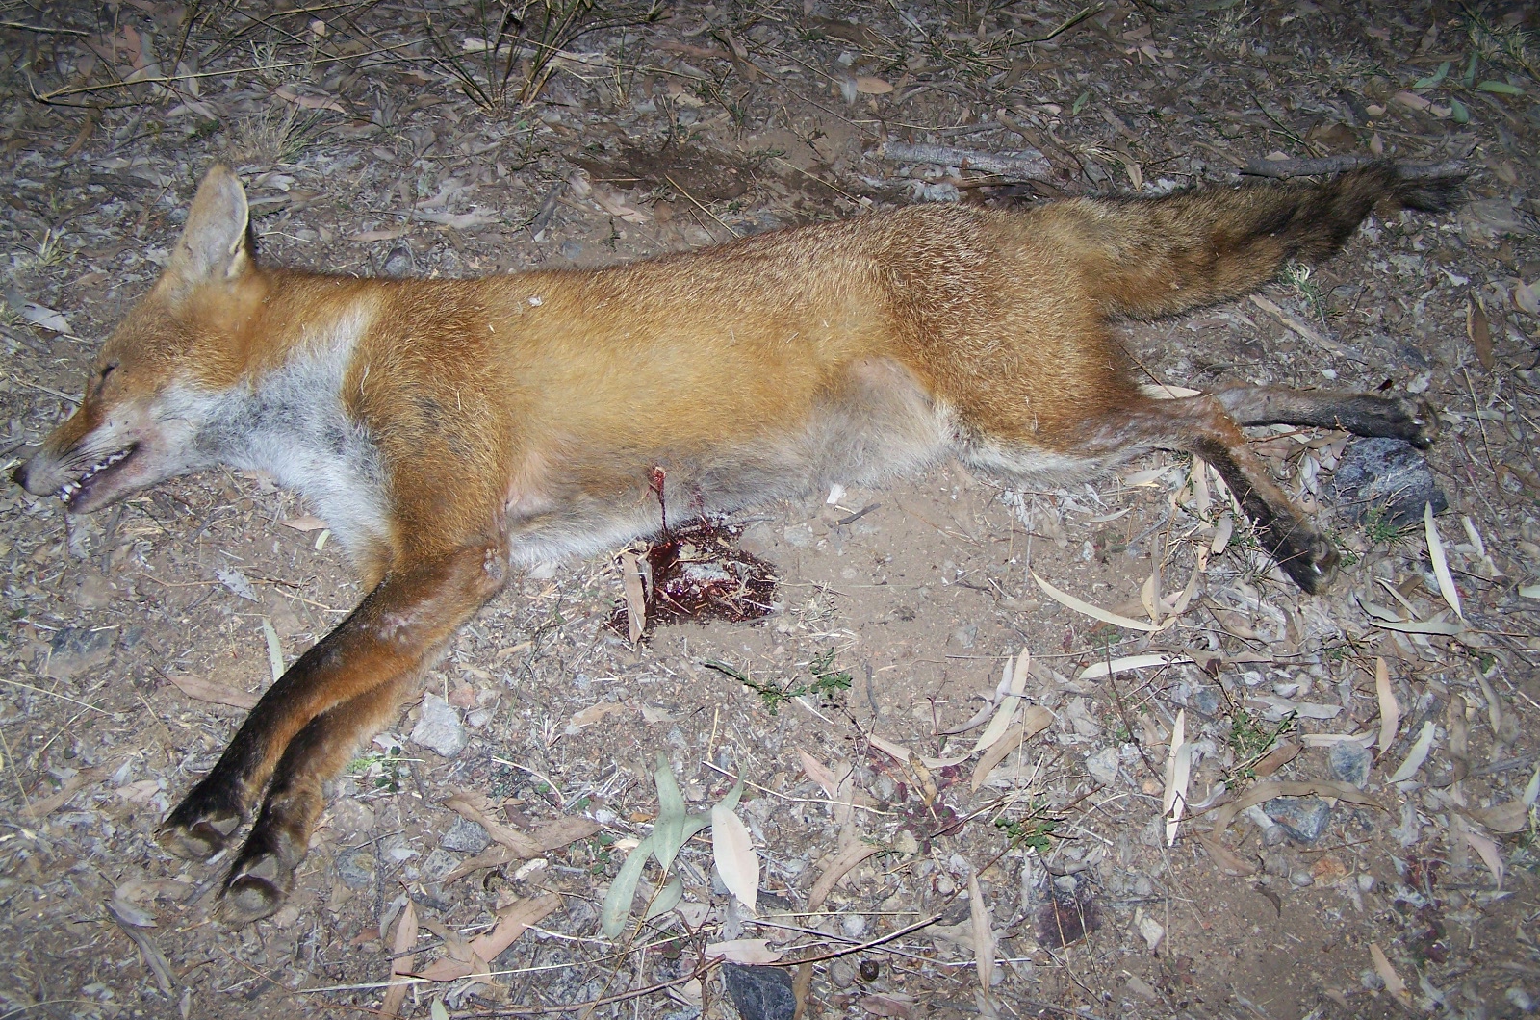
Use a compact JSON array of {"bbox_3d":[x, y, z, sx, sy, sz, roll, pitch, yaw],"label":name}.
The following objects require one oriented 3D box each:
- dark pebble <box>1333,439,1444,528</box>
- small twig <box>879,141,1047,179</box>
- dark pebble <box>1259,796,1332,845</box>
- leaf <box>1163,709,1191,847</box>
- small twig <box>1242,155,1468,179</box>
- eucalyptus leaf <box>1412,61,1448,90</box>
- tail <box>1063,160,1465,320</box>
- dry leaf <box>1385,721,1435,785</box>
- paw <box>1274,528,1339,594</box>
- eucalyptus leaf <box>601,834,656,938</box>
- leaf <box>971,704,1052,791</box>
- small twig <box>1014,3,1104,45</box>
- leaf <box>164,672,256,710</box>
[{"bbox_3d":[0.409,-0.017,1.122,0.071,0.035,0.057,0,50,0],"label":"dark pebble"},{"bbox_3d":[0.155,-0.281,1.355,0.139,0.016,0.019,6,50,5],"label":"small twig"},{"bbox_3d":[0.310,0.182,0.991,0.039,0.025,0.029,1,49,1],"label":"dark pebble"},{"bbox_3d":[0.238,0.155,0.987,0.013,0.010,0.095,11,51,9],"label":"leaf"},{"bbox_3d":[0.468,-0.277,1.352,0.185,0.013,0.015,-1,50,-1],"label":"small twig"},{"bbox_3d":[0.560,-0.365,1.423,0.057,0.010,0.013,-35,58,-26],"label":"eucalyptus leaf"},{"bbox_3d":[0.339,-0.185,1.175,0.330,0.068,0.088,-17,56,-12],"label":"tail"},{"bbox_3d":[0.393,0.149,1.029,0.010,0.010,0.057,31,56,24],"label":"dry leaf"},{"bbox_3d":[0.332,0.032,1.045,0.034,0.030,0.045,-28,59,-19],"label":"paw"},{"bbox_3d":[-0.079,0.205,0.945,0.016,0.009,0.076,14,51,11],"label":"eucalyptus leaf"},{"bbox_3d":[0.140,0.140,1.006,0.074,0.010,0.017,-35,58,-25],"label":"leaf"},{"bbox_3d":[0.269,-0.440,1.541,0.111,0.012,0.016,-29,55,-23],"label":"small twig"},{"bbox_3d":[-0.347,0.114,1.060,0.077,0.010,0.013,12,50,10],"label":"leaf"}]

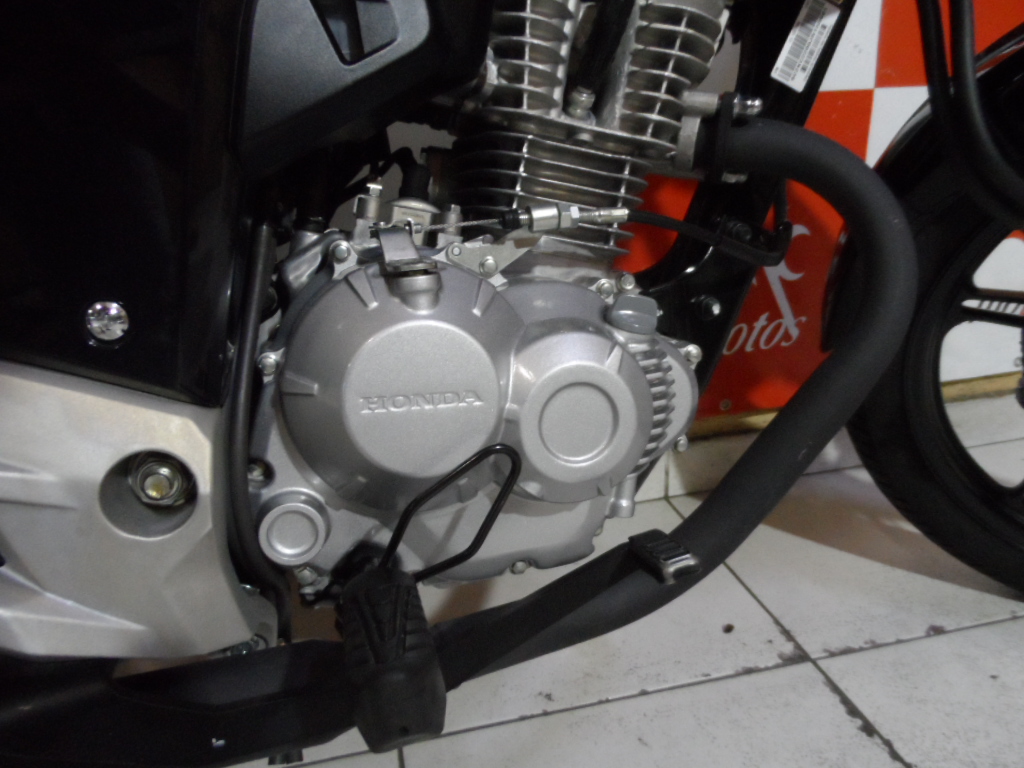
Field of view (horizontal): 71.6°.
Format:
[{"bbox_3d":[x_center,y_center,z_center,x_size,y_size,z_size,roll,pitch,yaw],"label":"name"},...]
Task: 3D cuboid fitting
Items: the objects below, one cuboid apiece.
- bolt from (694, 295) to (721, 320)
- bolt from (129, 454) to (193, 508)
[{"bbox_3d":[0.133,-0.052,0.480,0.017,0.017,0.012,-7,9,-9],"label":"bolt"},{"bbox_3d":[-0.188,0.052,0.380,0.027,0.027,0.018,-7,9,-9],"label":"bolt"}]

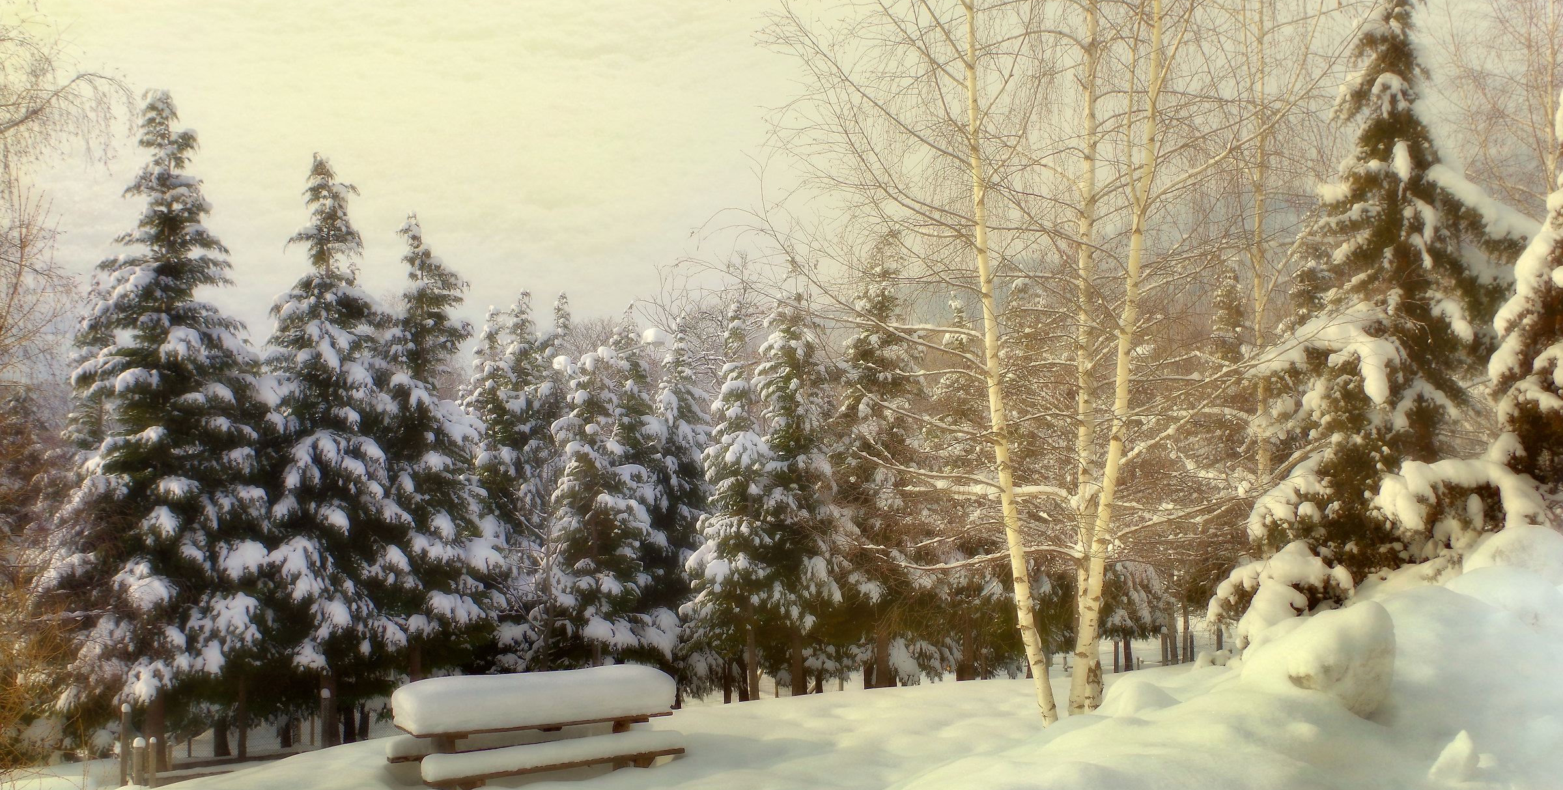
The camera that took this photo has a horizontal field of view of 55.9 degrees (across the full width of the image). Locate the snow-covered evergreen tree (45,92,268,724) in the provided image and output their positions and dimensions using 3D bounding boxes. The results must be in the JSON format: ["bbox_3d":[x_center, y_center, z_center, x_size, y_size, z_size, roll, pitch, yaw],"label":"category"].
[{"bbox_3d":[-8.497,0.423,20.243,3.050,9.290,3.050,0,-3,0],"label":"snow-covered evergreen tree"}]

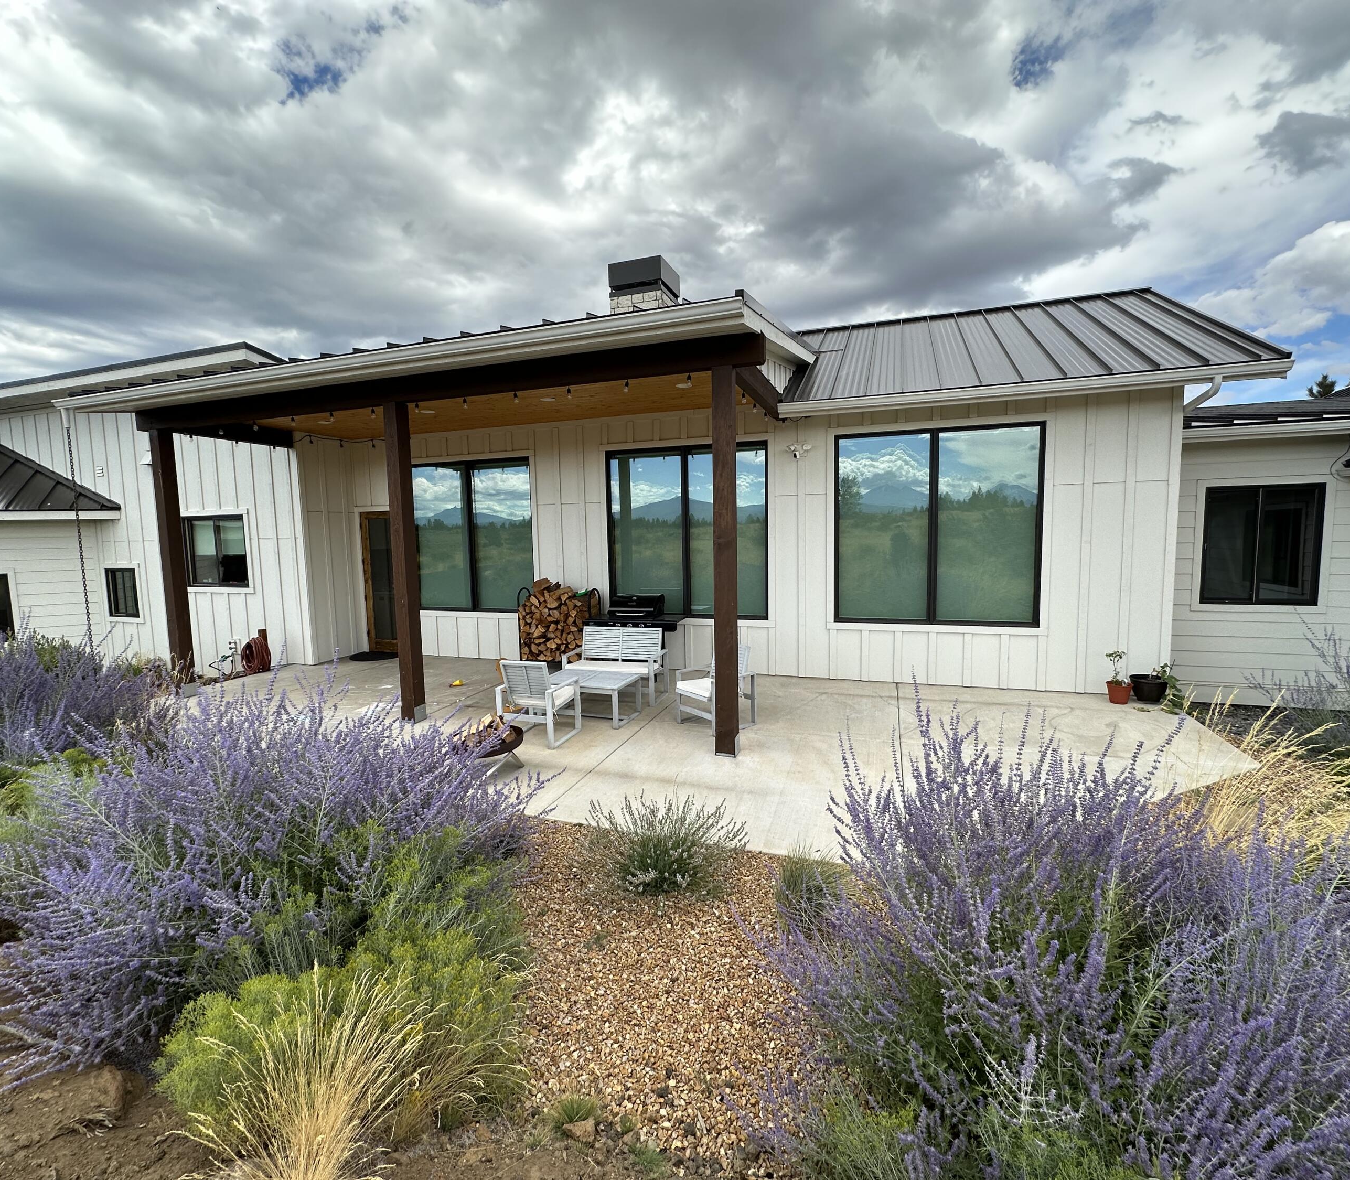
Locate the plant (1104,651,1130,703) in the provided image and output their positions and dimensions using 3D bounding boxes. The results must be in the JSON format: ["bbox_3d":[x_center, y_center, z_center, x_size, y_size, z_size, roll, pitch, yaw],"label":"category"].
[{"bbox_3d":[4.976,0.960,7.118,0.270,0.580,0.260,0,5,19],"label":"plant"}]

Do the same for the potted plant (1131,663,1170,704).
[{"bbox_3d":[5.347,1.014,7.156,0.410,0.440,0.380,0,5,19],"label":"potted plant"}]

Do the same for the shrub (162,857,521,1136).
[{"bbox_3d":[-1.120,1.346,2.380,1.100,0.620,1.000,-1,5,0],"label":"shrub"}]

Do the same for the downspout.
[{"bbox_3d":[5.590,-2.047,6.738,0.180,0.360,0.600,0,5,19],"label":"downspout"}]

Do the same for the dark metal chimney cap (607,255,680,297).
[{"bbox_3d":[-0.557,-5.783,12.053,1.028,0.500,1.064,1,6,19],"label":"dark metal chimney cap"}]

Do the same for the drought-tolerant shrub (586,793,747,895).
[{"bbox_3d":[-0.041,1.384,3.670,0.900,0.460,0.800,-1,5,0],"label":"drought-tolerant shrub"}]

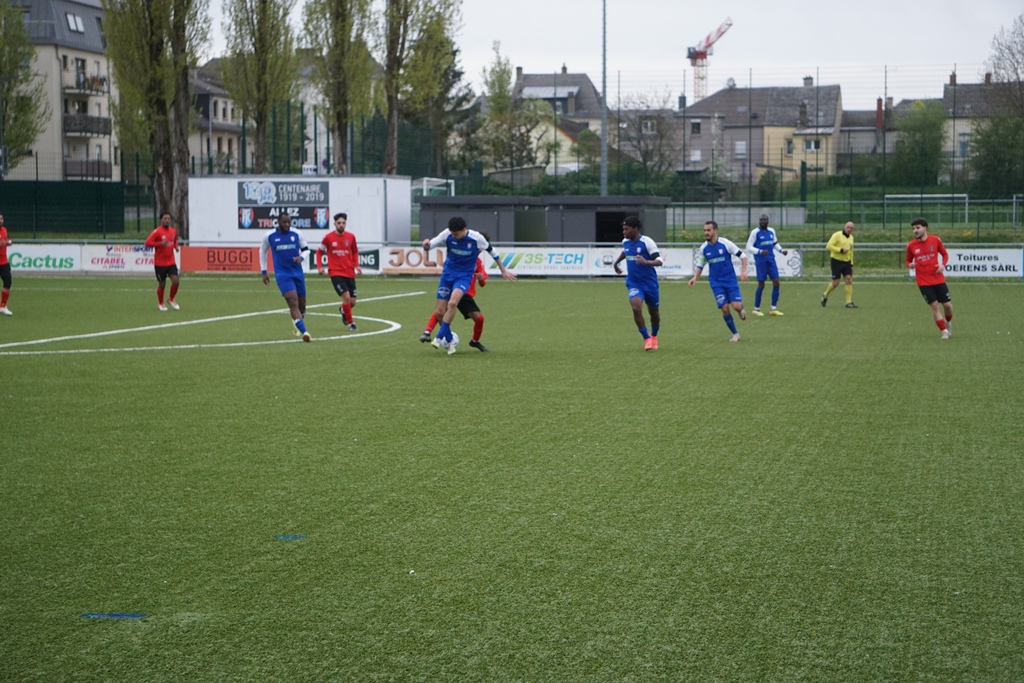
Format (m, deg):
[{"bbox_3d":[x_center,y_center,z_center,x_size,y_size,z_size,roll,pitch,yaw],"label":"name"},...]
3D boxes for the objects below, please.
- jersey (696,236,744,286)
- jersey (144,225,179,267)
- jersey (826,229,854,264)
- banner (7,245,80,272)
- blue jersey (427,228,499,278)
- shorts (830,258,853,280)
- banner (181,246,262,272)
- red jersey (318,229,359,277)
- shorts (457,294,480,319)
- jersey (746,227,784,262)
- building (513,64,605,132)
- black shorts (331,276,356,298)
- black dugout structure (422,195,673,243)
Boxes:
[{"bbox_3d":[2.780,-1.067,31.100,0.590,0.670,0.370,1,3,21],"label":"jersey"},{"bbox_3d":[-6.257,-1.698,41.700,0.550,0.710,0.370,-1,3,-28],"label":"jersey"},{"bbox_3d":[6.309,-1.825,44.800,0.480,0.690,0.360,-2,4,-37],"label":"jersey"},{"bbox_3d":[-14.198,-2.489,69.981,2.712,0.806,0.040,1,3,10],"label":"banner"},{"bbox_3d":[-0.601,-1.068,28.300,0.870,0.620,0.420,0,3,6],"label":"blue jersey"},{"bbox_3d":[6.334,-1.387,44.800,0.360,0.390,0.290,-2,3,-38],"label":"shorts"},{"bbox_3d":[-8.333,-2.428,68.972,3.002,0.750,0.040,1,3,10],"label":"banner"},{"bbox_3d":[-2.499,-1.268,33.600,0.570,0.660,0.340,0,3,-4],"label":"red jersey"},{"bbox_3d":[-0.595,-0.469,29.200,0.420,0.380,0.360,-1,3,-14],"label":"shorts"},{"bbox_3d":[4.391,-1.680,40.400,0.600,0.620,0.400,-1,3,-14],"label":"jersey"},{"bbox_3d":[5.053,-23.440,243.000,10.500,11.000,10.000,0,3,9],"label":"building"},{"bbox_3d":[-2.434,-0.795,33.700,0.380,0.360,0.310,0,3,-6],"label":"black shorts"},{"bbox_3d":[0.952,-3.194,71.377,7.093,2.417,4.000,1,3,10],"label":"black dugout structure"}]

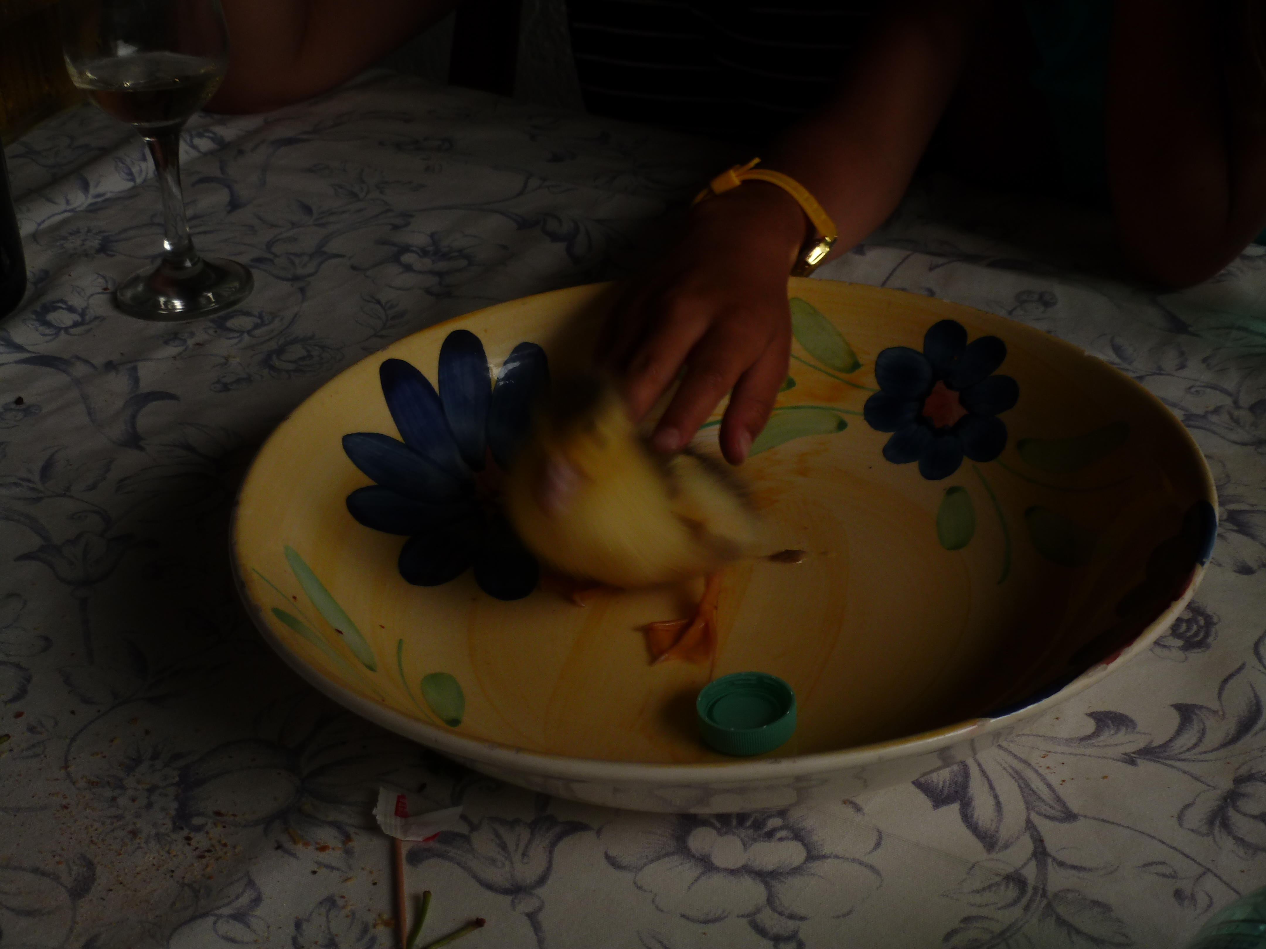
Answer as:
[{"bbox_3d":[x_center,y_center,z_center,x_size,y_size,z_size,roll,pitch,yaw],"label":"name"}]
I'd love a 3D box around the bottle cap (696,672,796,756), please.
[{"bbox_3d":[0.036,0.076,0.600,0.031,0.010,0.031,-4,30,2],"label":"bottle cap"}]

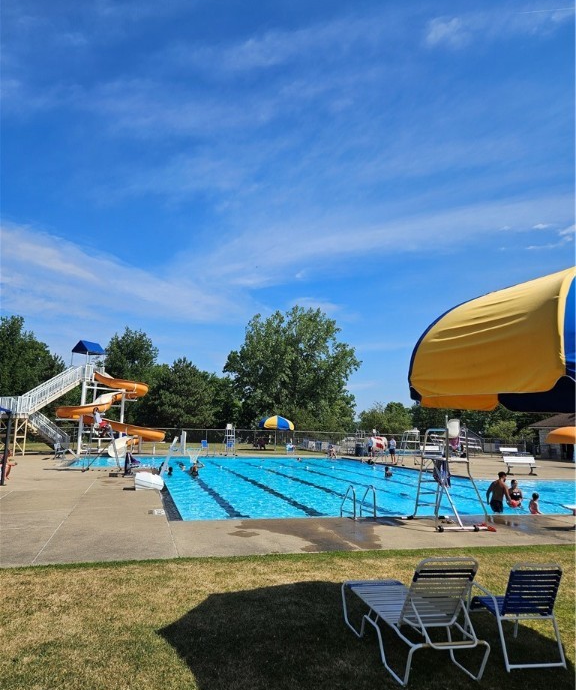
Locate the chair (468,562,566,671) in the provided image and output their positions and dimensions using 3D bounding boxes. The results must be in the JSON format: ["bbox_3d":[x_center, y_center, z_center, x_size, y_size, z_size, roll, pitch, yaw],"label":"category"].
[{"bbox_3d":[2.080,2.466,4.866,0.590,0.880,0.810,3,-10,-11],"label":"chair"}]

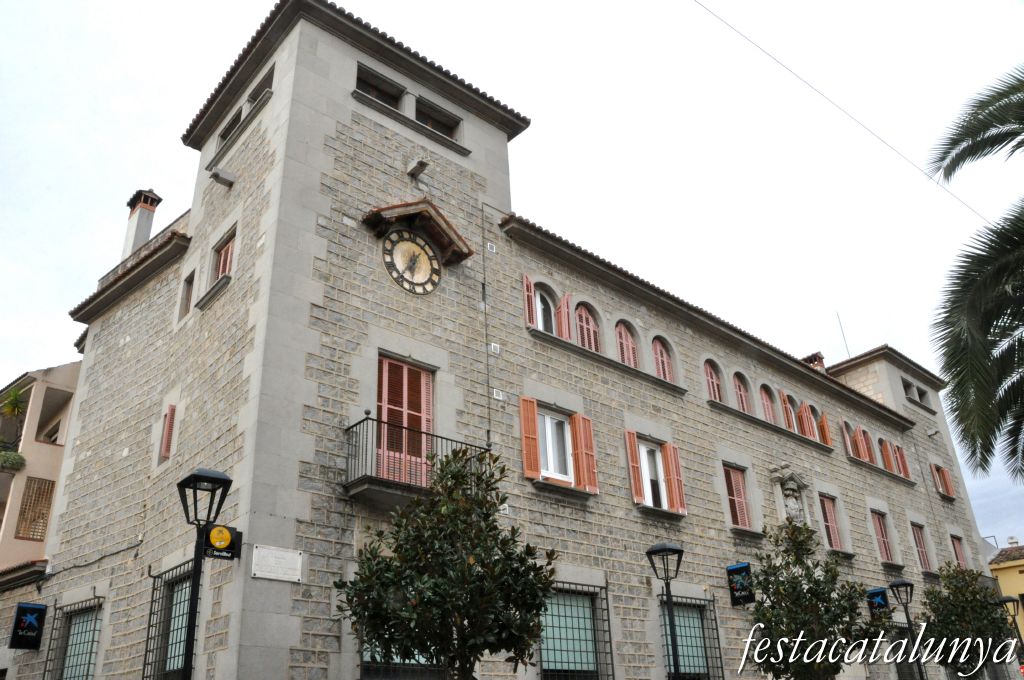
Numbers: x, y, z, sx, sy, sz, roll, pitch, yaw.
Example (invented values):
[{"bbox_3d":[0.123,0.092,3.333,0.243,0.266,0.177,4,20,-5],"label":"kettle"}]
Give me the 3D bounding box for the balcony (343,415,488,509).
[{"bbox_3d":[-1.516,2.117,12.682,2.534,1.174,0.659,21,-36,-37],"label":"balcony"}]

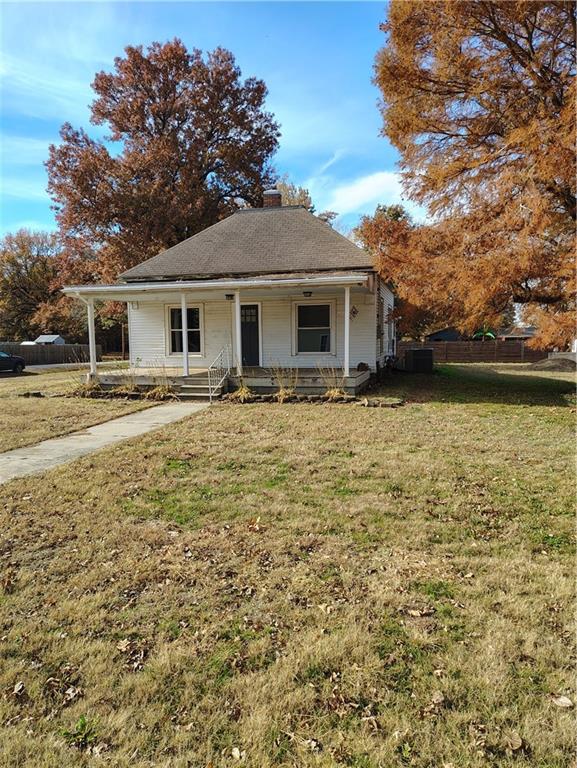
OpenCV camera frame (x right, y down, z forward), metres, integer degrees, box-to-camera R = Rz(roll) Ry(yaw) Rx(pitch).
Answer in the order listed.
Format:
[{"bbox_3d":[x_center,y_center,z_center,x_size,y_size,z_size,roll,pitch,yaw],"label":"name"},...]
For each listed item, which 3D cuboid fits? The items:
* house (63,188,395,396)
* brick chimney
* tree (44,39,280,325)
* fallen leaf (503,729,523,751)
[{"bbox_3d":[-0.847,-3.750,19.948,8.970,7.100,11.600,1,6,15],"label":"house"},{"bbox_3d":[-0.628,-7.197,20.898,0.620,0.850,0.580,1,6,15],"label":"brick chimney"},{"bbox_3d":[-7.421,-10.989,32.935,14.200,19.610,13.800,-1,5,0],"label":"tree"},{"bbox_3d":[0.895,1.420,2.129,0.075,0.030,0.090,-4,6,-27],"label":"fallen leaf"}]

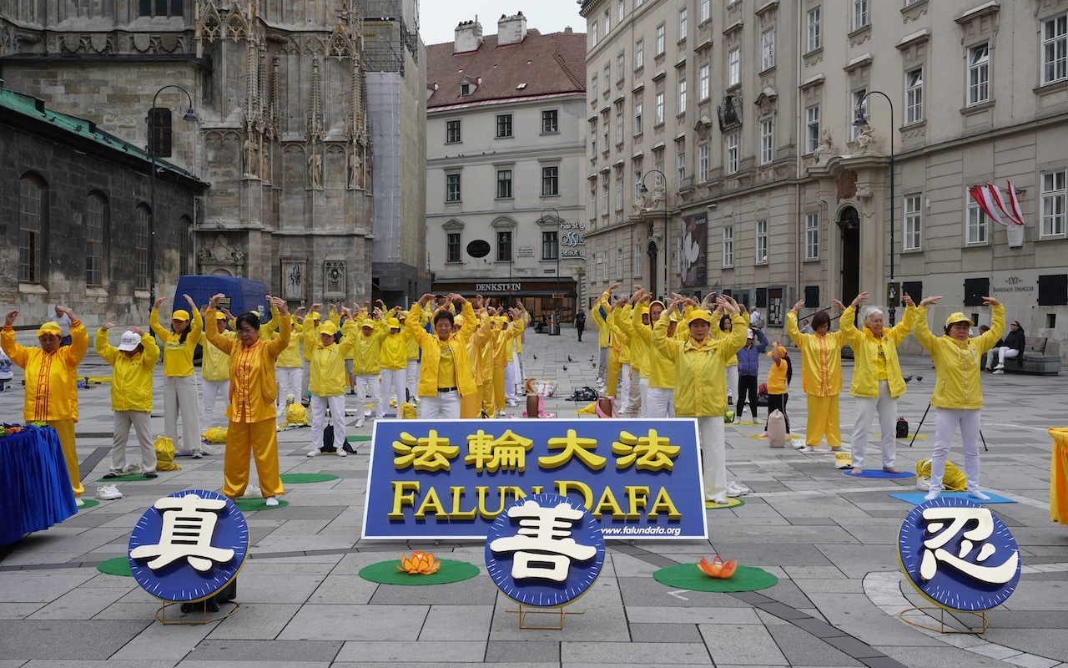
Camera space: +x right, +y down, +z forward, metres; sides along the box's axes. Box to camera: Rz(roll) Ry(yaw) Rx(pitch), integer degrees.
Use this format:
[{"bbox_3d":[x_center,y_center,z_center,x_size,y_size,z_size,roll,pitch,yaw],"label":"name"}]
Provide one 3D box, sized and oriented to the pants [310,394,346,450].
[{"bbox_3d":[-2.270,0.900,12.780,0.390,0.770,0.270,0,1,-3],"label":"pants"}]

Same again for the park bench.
[{"bbox_3d":[12.730,0.560,30.400,0.570,0.920,2.700,0,1,-13],"label":"park bench"}]

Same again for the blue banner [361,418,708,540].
[{"bbox_3d":[0.014,1.020,8.250,2.380,0.970,0.110,0,-36,0],"label":"blue banner"}]

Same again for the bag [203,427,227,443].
[{"bbox_3d":[-3.868,1.205,14.100,0.360,0.190,0.280,0,1,0],"label":"bag"}]

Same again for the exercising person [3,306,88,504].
[{"bbox_3d":[-4.064,0.581,9.634,0.690,1.640,0.430,0,1,-6],"label":"exercising person"}]

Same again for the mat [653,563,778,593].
[{"bbox_3d":[1.092,1.458,6.950,0.752,0.010,0.740,0,1,0],"label":"mat"}]

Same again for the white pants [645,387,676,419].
[{"bbox_3d":[1.385,0.893,12.200,0.420,0.840,0.280,0,1,0],"label":"white pants"}]

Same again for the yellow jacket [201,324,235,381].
[{"bbox_3d":[-3.980,0.216,14.550,0.520,0.760,0.310,0,1,-5],"label":"yellow jacket"}]

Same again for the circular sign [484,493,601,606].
[{"bbox_3d":[0.058,1.122,6.030,0.625,0.620,0.080,0,-30,5],"label":"circular sign"}]

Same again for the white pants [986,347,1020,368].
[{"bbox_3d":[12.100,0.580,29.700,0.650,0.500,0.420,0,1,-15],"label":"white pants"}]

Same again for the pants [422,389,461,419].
[{"bbox_3d":[-0.829,0.924,10.400,0.400,0.880,0.260,0,1,-2],"label":"pants"}]

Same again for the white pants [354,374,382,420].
[{"bbox_3d":[-2.326,0.821,16.250,0.410,0.800,0.270,0,1,-3],"label":"white pants"}]

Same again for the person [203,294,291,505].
[{"bbox_3d":[-2.385,0.540,9.630,0.700,1.750,0.430,0,1,-2],"label":"person"}]

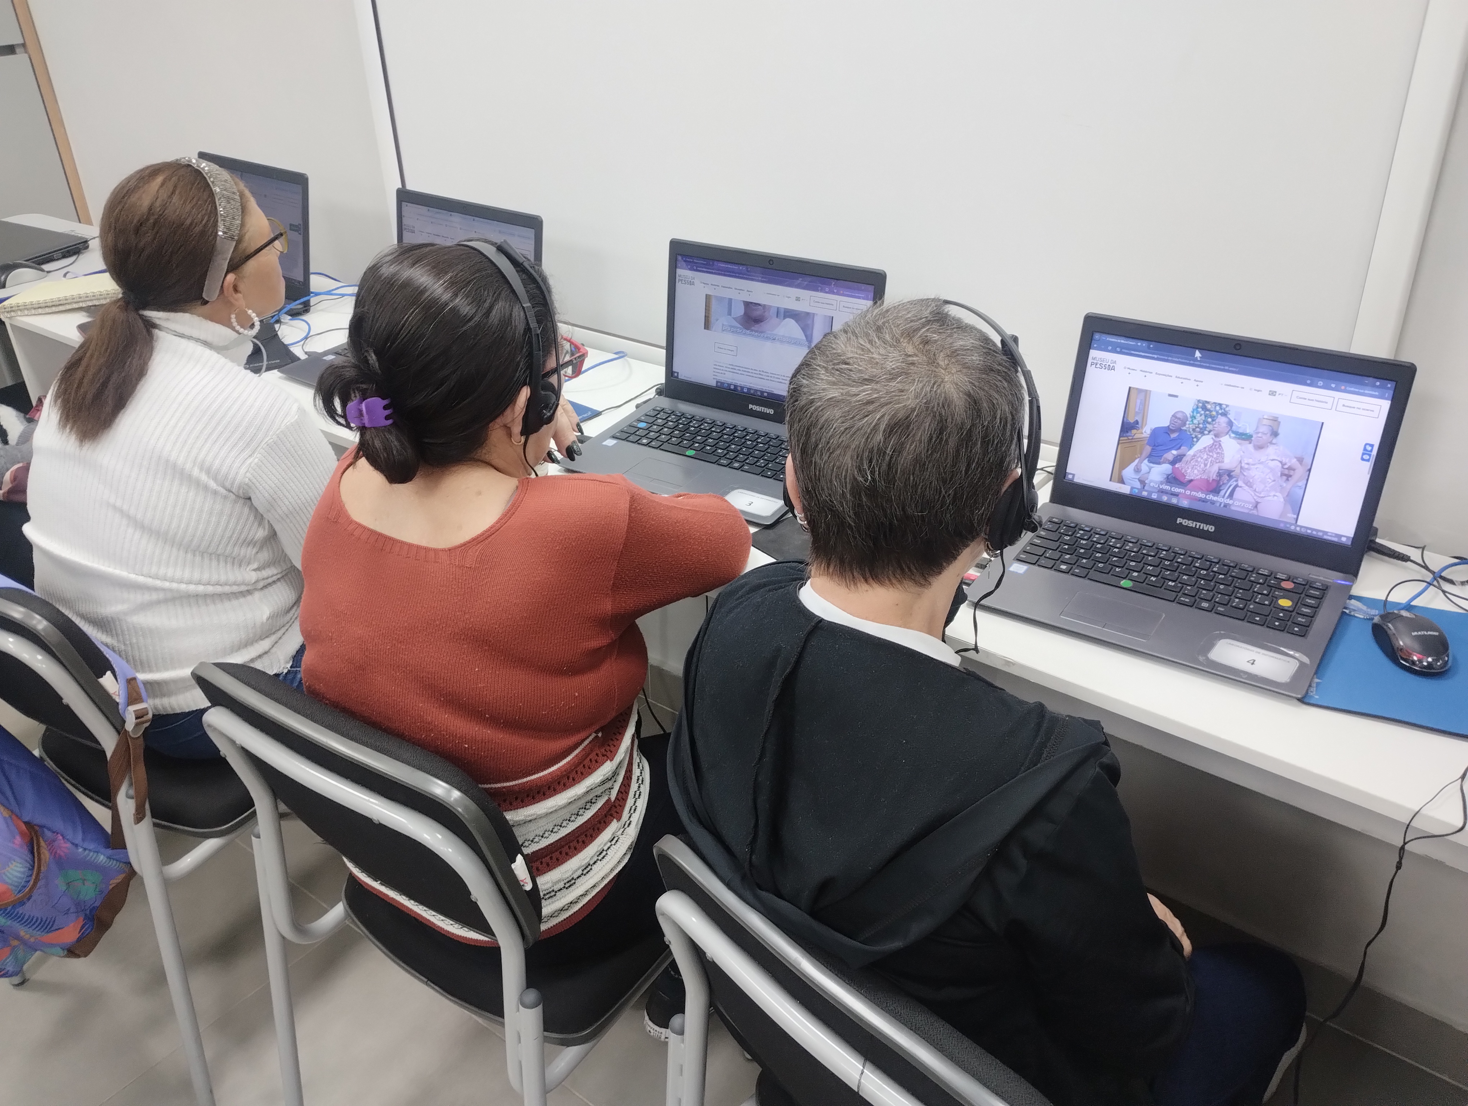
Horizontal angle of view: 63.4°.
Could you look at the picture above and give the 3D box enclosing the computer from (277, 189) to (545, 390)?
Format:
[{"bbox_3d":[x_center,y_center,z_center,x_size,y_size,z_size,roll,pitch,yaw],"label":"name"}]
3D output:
[{"bbox_3d":[-0.508,-0.393,1.852,0.338,0.242,0.298,19,36,32],"label":"computer"}]

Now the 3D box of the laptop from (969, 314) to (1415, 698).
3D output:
[{"bbox_3d":[0.460,-0.063,1.219,0.338,0.244,0.289,17,35,30],"label":"laptop"}]

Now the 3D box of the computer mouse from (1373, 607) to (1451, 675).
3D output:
[{"bbox_3d":[0.662,0.082,1.159,0.057,0.035,0.093,-1,30,2],"label":"computer mouse"}]

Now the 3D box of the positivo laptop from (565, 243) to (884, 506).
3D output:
[{"bbox_3d":[-0.022,-0.229,1.535,0.338,0.245,0.282,18,35,30],"label":"positivo laptop"}]

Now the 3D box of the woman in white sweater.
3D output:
[{"bbox_3d":[-0.600,0.054,1.645,0.460,1.160,0.630,18,35,30],"label":"woman in white sweater"}]

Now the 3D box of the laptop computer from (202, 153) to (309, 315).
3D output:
[{"bbox_3d":[-0.971,-0.551,2.155,0.338,0.243,0.294,19,36,31],"label":"laptop computer"}]

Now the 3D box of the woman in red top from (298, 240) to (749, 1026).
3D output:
[{"bbox_3d":[-0.223,0.196,1.391,0.470,1.145,0.620,14,34,25],"label":"woman in red top"}]

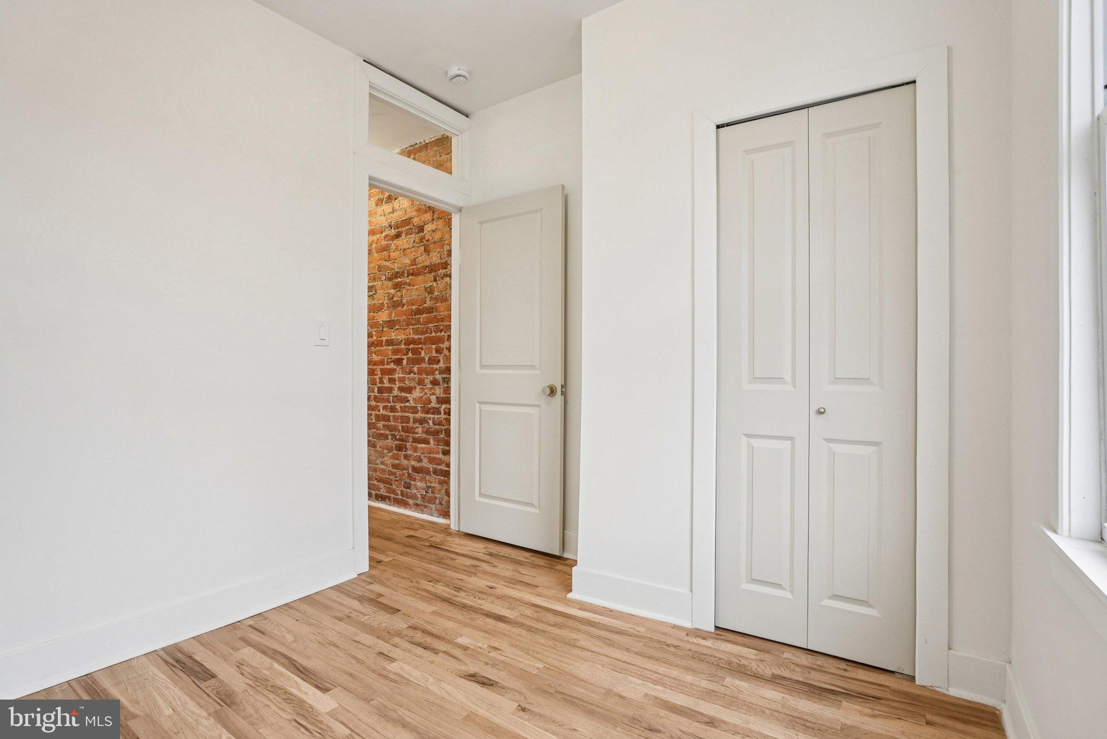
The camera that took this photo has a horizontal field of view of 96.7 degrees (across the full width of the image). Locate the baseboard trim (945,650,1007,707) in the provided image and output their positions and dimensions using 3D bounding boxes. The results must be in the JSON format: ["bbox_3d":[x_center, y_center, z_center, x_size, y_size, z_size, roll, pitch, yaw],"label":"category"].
[{"bbox_3d":[1.339,0.978,1.563,0.143,0.135,0.028,0,0,29],"label":"baseboard trim"}]

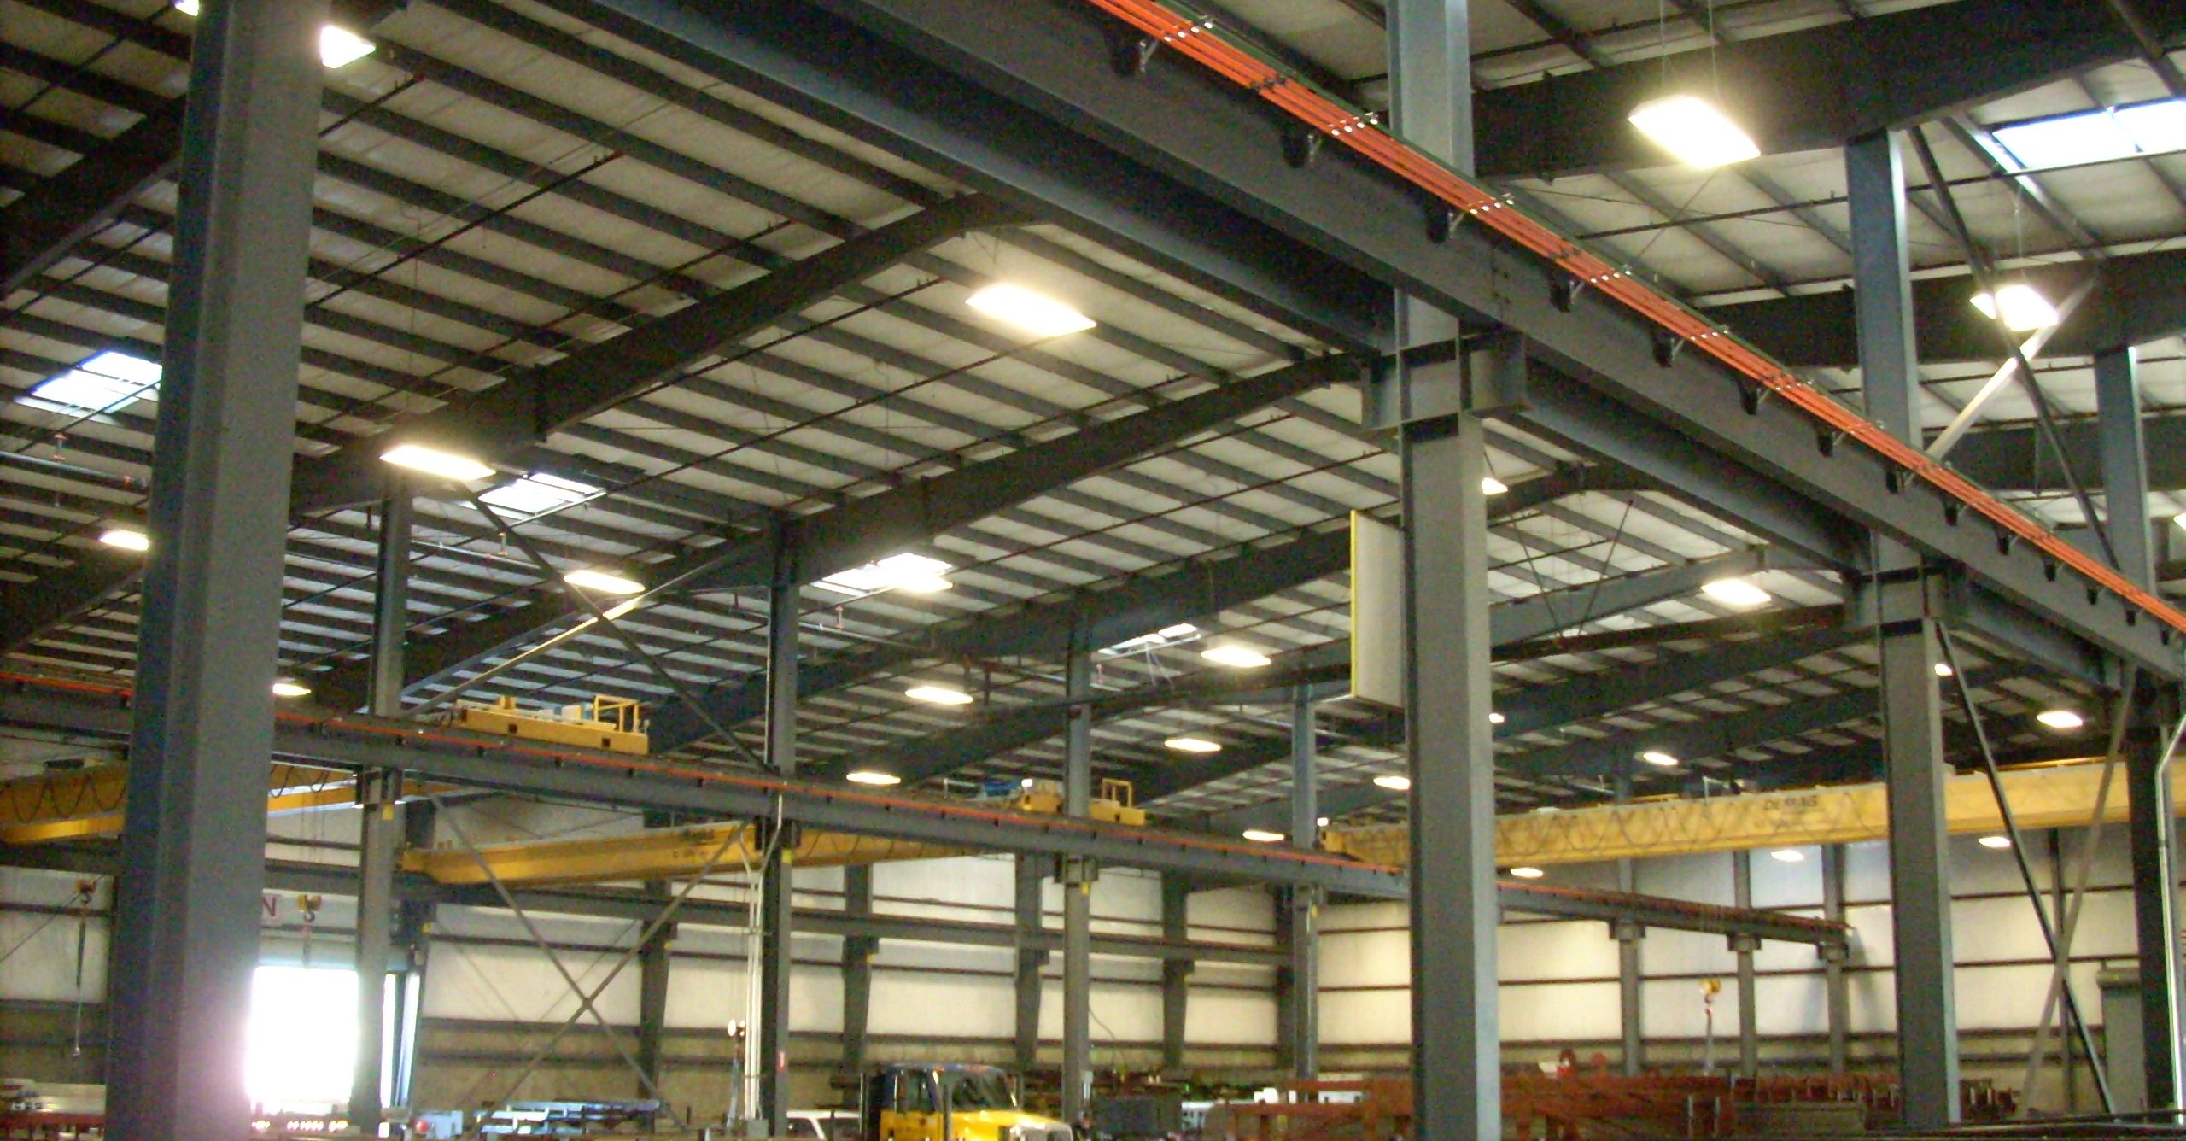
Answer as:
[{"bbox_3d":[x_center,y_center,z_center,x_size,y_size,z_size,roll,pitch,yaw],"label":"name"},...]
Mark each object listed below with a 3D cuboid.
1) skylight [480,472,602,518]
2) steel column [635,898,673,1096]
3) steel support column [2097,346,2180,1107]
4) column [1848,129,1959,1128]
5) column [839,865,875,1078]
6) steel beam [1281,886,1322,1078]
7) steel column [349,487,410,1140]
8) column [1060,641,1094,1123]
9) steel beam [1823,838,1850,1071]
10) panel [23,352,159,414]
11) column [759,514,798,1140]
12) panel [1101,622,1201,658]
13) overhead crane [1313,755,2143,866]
[{"bbox_3d":[-8.900,-1.253,37.724,2.400,0.100,1.220,-15,-19,36],"label":"skylight"},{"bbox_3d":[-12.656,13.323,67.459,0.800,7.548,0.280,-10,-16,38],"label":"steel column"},{"bbox_3d":[12.523,2.694,27.650,0.440,11.627,0.280,-10,-16,38],"label":"steel support column"},{"bbox_3d":[7.351,1.294,20.991,0.440,11.605,0.280,-10,-16,38],"label":"column"},{"bbox_3d":[-6.861,12.281,68.137,1.100,9.900,0.280,-10,-16,38],"label":"column"},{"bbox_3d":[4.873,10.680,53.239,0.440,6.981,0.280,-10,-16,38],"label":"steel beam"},{"bbox_3d":[-10.653,4.245,34.764,0.440,11.433,0.280,-10,-16,38],"label":"steel column"},{"bbox_3d":[-0.322,7.088,47.385,0.440,11.540,0.280,-10,-16,38],"label":"column"},{"bbox_3d":[23.175,12.874,72.767,0.420,10.600,0.270,-10,-16,38],"label":"steel beam"},{"bbox_3d":[-13.569,-2.524,31.939,2.400,0.100,1.220,-15,-19,36],"label":"panel"},{"bbox_3d":[-5.180,5.056,38.179,0.420,11.200,0.270,-10,-16,38],"label":"column"},{"bbox_3d":[1.021,1.579,54.617,2.950,0.080,1.300,-15,-19,37],"label":"panel"},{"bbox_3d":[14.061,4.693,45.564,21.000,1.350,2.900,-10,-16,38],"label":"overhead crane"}]

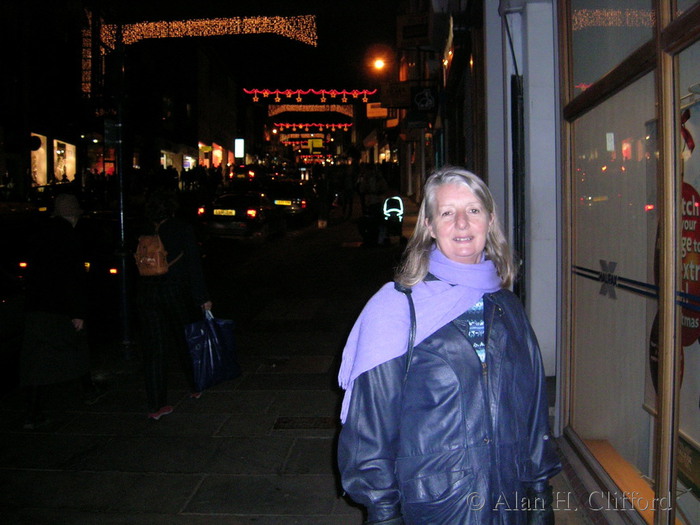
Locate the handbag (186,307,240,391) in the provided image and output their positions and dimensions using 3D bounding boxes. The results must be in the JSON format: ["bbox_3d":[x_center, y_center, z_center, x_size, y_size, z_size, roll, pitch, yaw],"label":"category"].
[{"bbox_3d":[-0.971,0.622,5.000,0.160,0.500,0.410,2,4,45],"label":"handbag"}]

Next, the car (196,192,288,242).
[{"bbox_3d":[-2.851,-1.342,18.904,1.660,1.420,4.050,0,7,3],"label":"car"}]

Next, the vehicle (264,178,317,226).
[{"bbox_3d":[-1.954,-1.924,23.605,1.680,1.430,4.100,-1,7,1],"label":"vehicle"}]

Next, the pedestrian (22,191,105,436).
[{"bbox_3d":[-2.066,0.282,5.057,0.480,1.600,0.500,0,3,20],"label":"pedestrian"}]

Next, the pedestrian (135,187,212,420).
[{"bbox_3d":[-1.279,0.250,5.077,0.480,1.610,0.500,1,3,27],"label":"pedestrian"}]

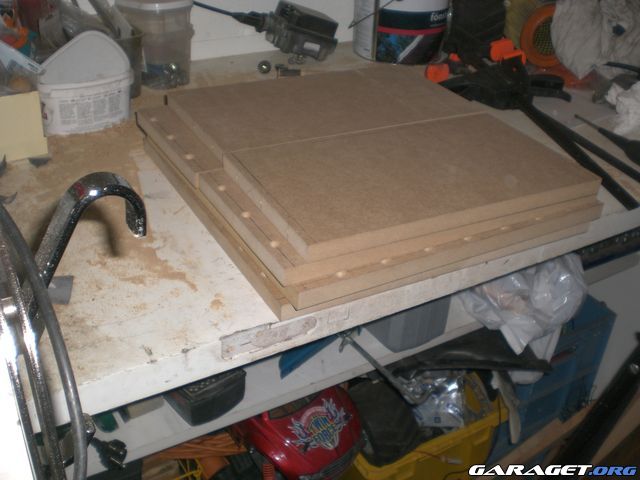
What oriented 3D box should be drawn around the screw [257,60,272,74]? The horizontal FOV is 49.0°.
[{"bbox_3d":[-0.095,-0.295,1.201,0.024,0.024,0.024,-13,36,-26],"label":"screw"}]

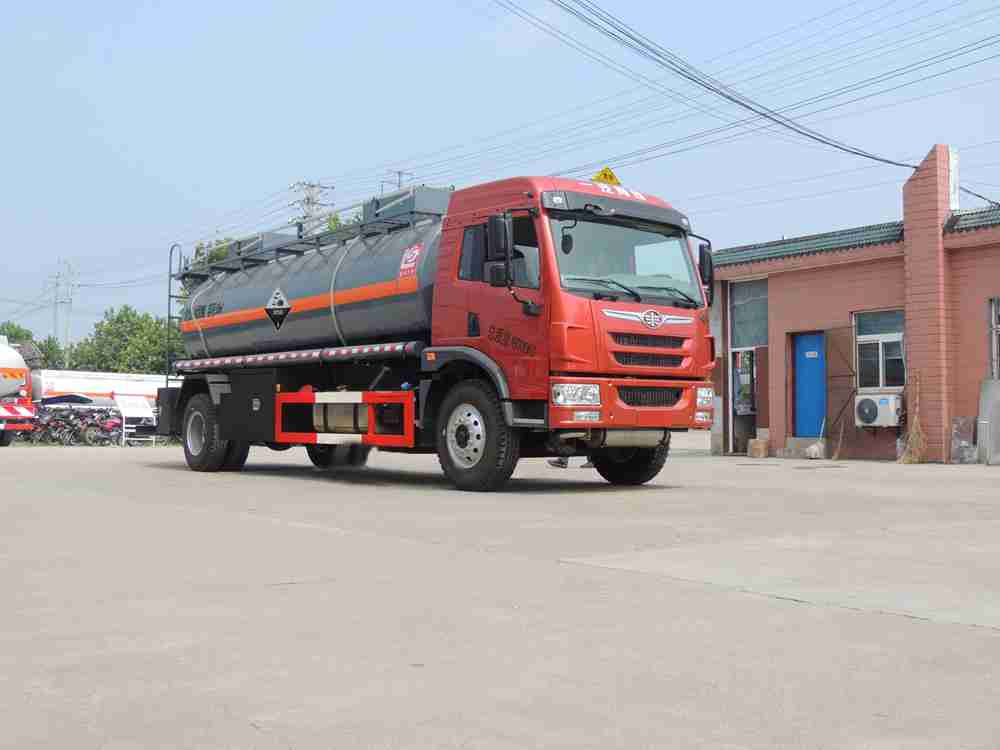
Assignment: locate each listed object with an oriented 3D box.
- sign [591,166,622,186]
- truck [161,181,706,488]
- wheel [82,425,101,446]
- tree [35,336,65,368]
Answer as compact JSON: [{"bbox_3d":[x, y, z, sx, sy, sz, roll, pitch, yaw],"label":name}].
[{"bbox_3d":[1.009,-1.888,11.034,0.370,0.180,0.080,2,-3,-38],"label":"sign"},{"bbox_3d":[-1.298,-0.404,13.899,2.586,3.252,8.706,2,-3,-38],"label":"truck"},{"bbox_3d":[-11.666,1.728,33.000,0.620,0.630,0.120,2,-3,-30],"label":"wheel"},{"bbox_3d":[-23.341,0.597,60.000,2.200,5.200,2.200,0,-2,0],"label":"tree"}]

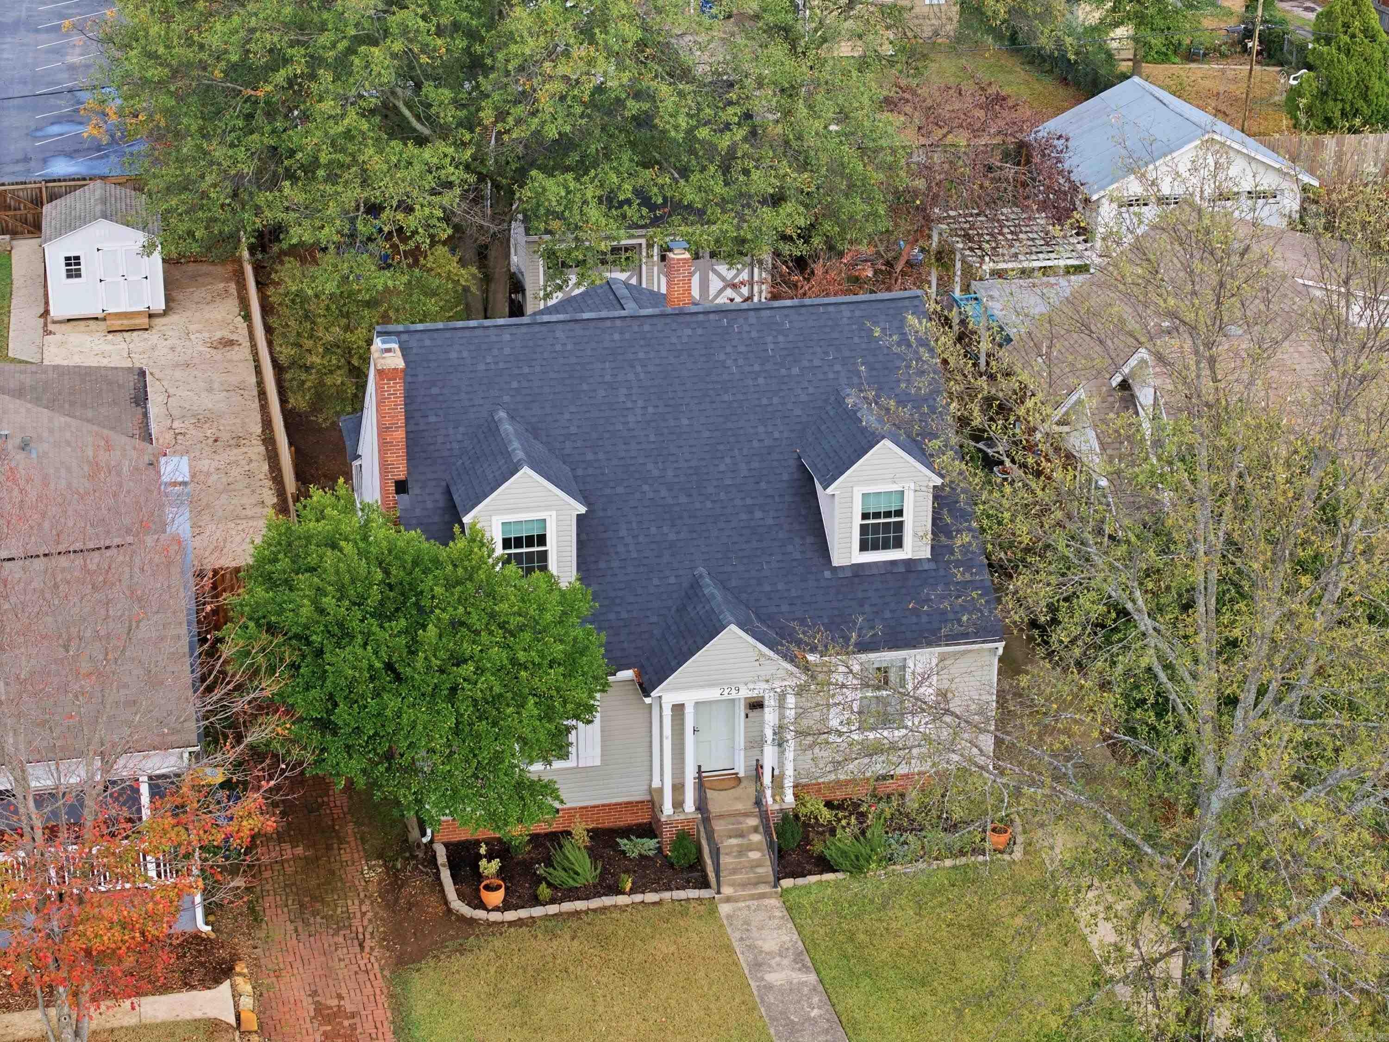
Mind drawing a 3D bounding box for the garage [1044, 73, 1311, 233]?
[{"bbox_3d":[14.153,-10.497,84.234,6.816,4.139,6.633,-4,23,-9],"label":"garage"}]

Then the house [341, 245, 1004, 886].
[{"bbox_3d":[-0.982,-1.130,55.972,10.970,9.115,15.759,-5,24,-11],"label":"house"}]

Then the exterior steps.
[{"bbox_3d":[0.788,5.974,50.081,1.140,0.906,1.596,-5,24,-11],"label":"exterior steps"}]

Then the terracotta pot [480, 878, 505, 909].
[{"bbox_3d":[-3.546,6.530,49.233,0.422,0.412,0.422,0,23,0],"label":"terracotta pot"}]

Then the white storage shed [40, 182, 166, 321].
[{"bbox_3d":[-16.621,-7.678,79.080,3.219,2.827,3.790,-5,24,-11],"label":"white storage shed"}]

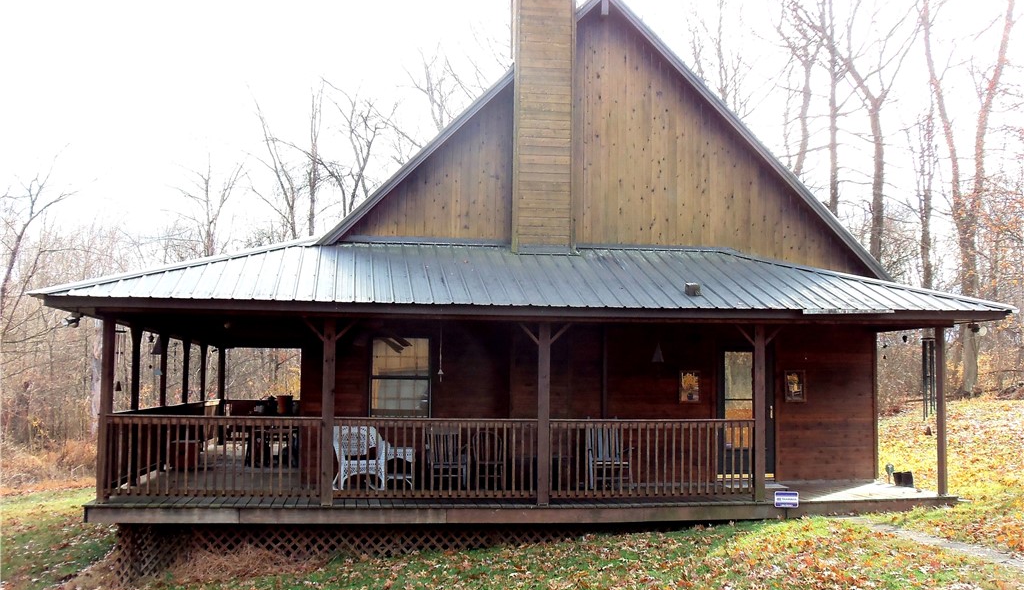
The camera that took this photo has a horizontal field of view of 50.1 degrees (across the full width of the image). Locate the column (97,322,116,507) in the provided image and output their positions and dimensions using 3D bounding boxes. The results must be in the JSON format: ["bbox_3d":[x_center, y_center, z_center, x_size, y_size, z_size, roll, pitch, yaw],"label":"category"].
[{"bbox_3d":[-4.712,1.338,12.713,0.136,2.180,0.136,1,-5,-8],"label":"column"}]

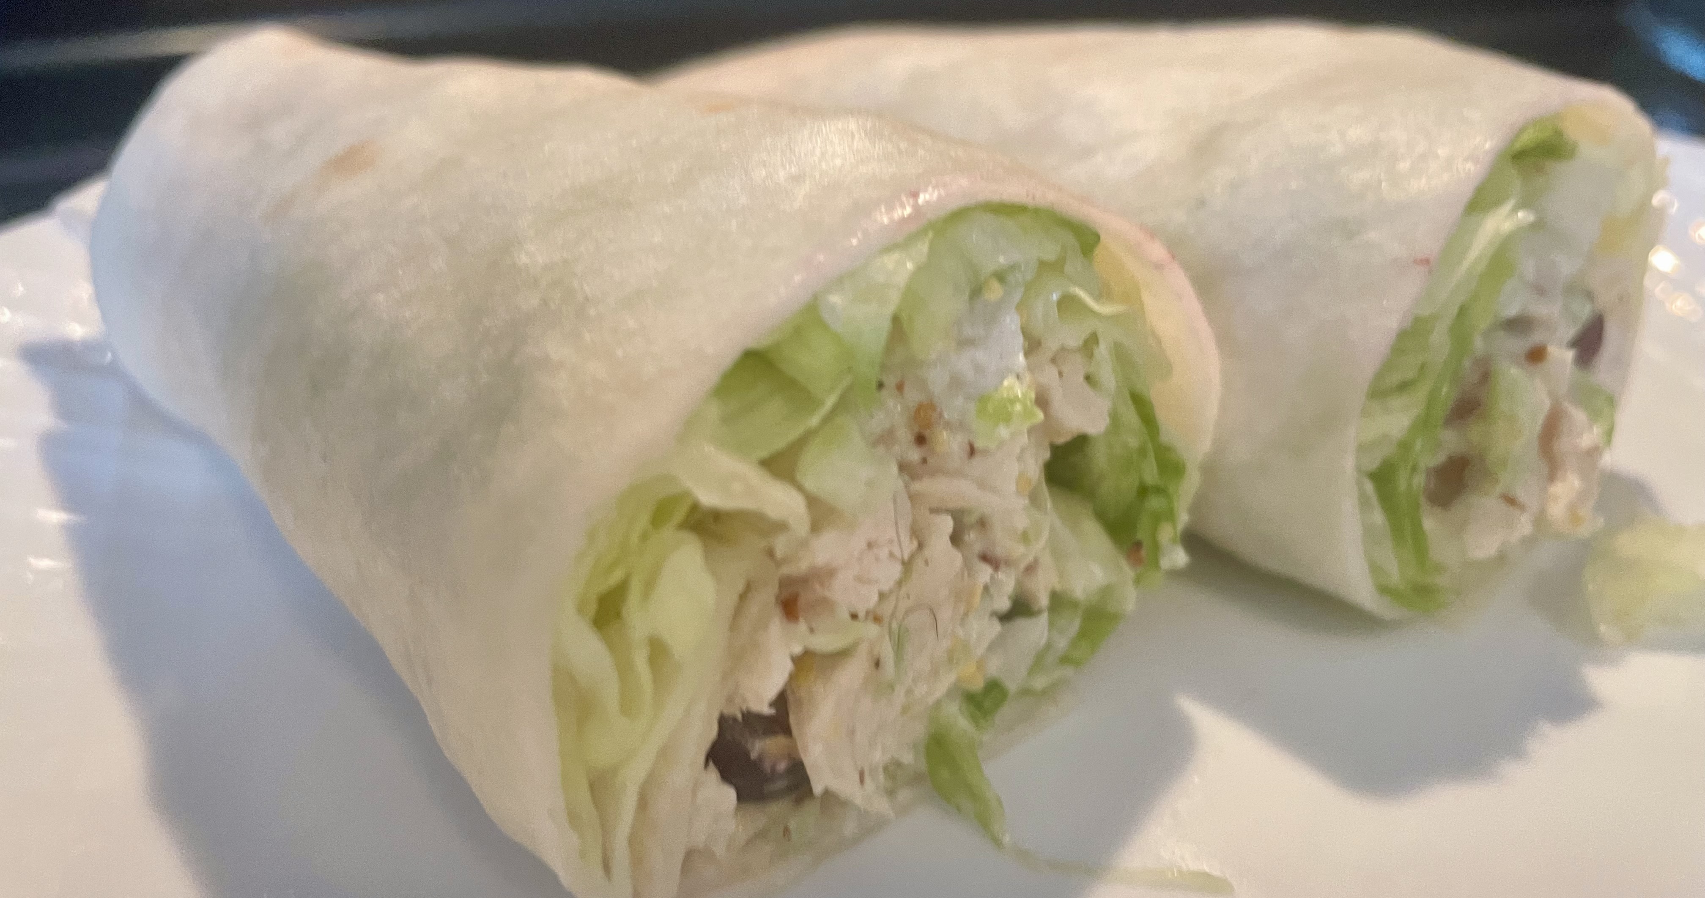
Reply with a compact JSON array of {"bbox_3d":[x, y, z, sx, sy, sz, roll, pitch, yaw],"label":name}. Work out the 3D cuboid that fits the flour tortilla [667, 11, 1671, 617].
[{"bbox_3d":[0.025,-0.025,0.150,0.067,0.050,0.114,-25,36,-35],"label":"flour tortilla"}]

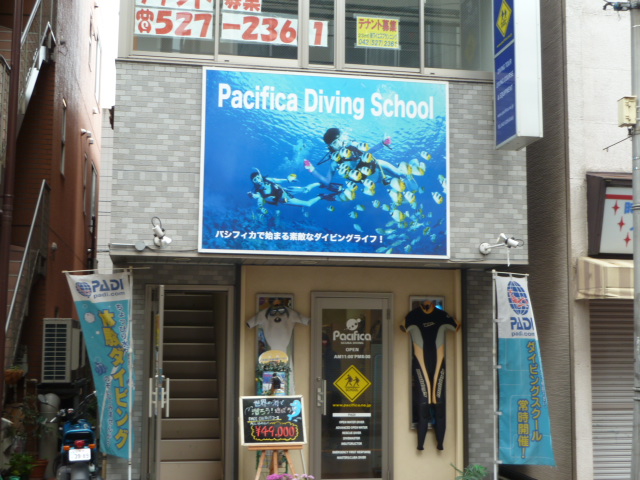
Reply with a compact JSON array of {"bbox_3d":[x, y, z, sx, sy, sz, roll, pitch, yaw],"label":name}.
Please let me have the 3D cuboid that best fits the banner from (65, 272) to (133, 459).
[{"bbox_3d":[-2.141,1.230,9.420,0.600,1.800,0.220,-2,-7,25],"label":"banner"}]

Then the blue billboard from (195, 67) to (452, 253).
[{"bbox_3d":[0.073,-0.712,9.150,2.399,1.743,0.080,2,-6,-10],"label":"blue billboard"}]

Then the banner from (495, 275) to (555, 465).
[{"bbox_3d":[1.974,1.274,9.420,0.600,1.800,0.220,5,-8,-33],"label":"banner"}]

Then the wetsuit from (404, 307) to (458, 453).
[{"bbox_3d":[1.165,1.411,9.966,0.595,1.513,0.120,2,-6,-10],"label":"wetsuit"}]

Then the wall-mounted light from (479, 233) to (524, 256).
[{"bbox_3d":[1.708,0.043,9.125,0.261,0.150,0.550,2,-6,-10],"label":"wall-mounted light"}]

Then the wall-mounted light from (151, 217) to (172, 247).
[{"bbox_3d":[-1.417,-0.068,8.577,0.192,0.208,0.550,2,-6,-10],"label":"wall-mounted light"}]

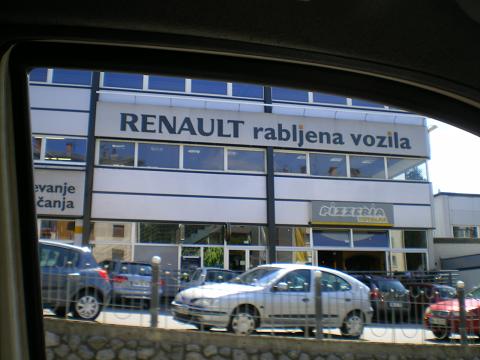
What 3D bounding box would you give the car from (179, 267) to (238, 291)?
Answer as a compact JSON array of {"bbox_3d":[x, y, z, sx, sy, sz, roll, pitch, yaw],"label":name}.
[{"bbox_3d":[-1.050,3.870,18.750,1.690,1.450,4.000,6,-12,-17],"label":"car"}]

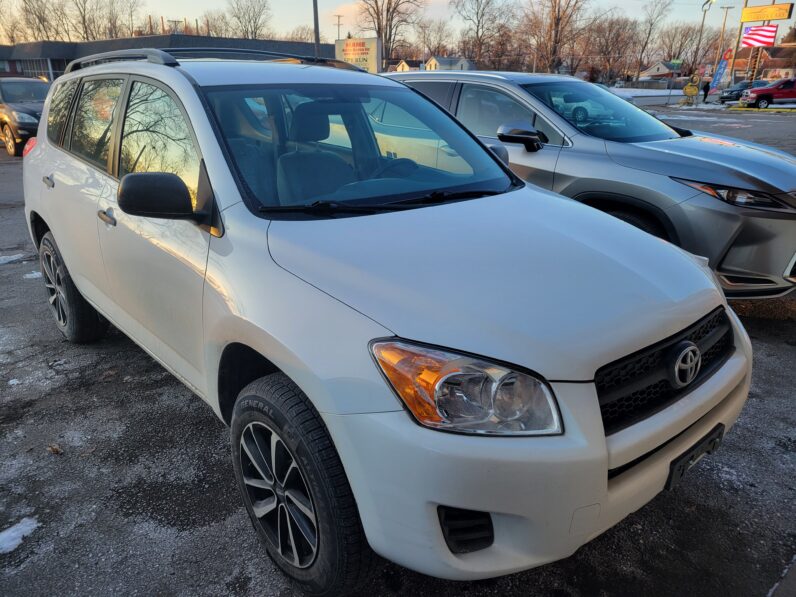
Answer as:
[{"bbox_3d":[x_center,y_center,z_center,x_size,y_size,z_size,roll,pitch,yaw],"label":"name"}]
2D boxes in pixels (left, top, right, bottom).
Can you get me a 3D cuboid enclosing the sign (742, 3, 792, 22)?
[{"bbox_3d":[27.884,-21.522,45.117,0.450,0.955,3.401,-13,24,-31],"label":"sign"}]

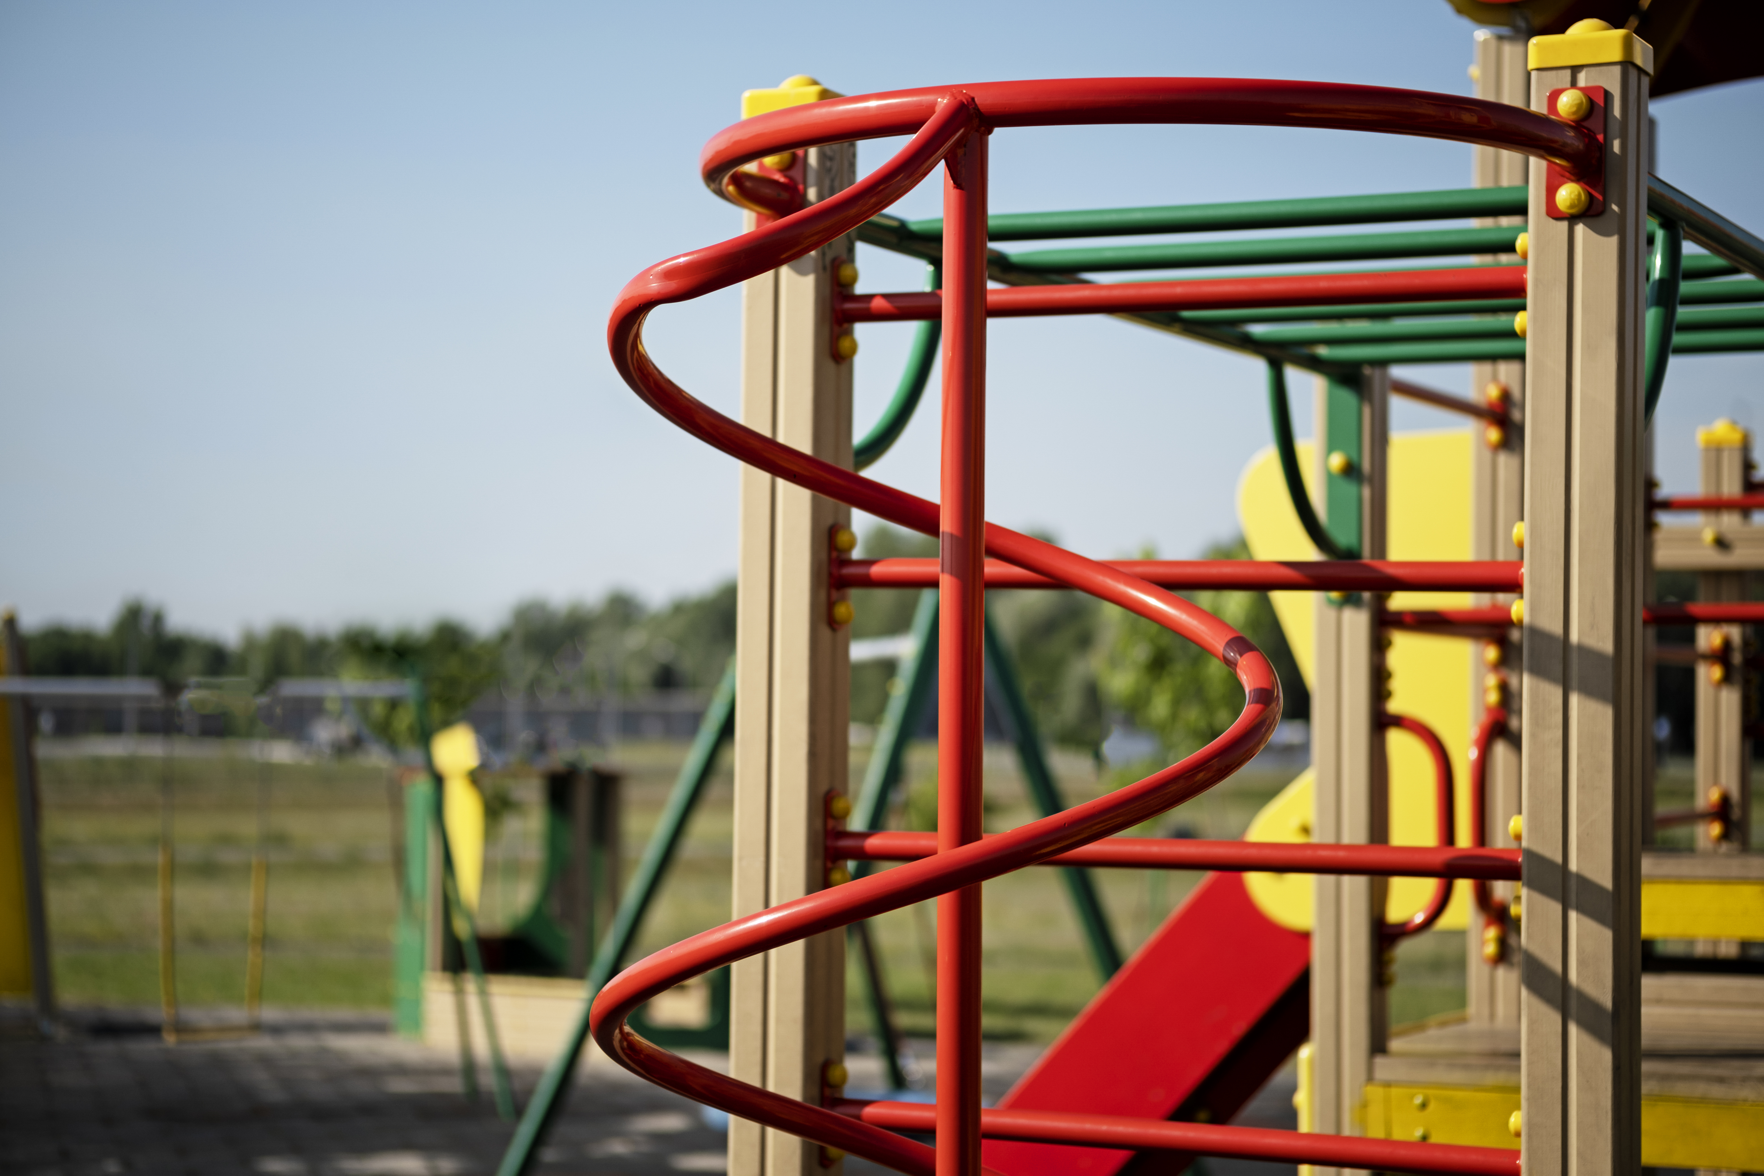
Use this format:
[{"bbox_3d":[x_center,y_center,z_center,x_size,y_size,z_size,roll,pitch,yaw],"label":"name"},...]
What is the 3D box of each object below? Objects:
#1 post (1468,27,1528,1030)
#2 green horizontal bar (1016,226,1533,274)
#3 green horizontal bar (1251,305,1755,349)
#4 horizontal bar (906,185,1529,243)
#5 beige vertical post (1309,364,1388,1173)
[{"bbox_3d":[1.234,0.410,7.325,0.100,3.000,0.100,0,-2,28],"label":"post"},{"bbox_3d":[0.587,-0.438,4.740,0.950,0.034,0.034,0,-2,28],"label":"green horizontal bar"},{"bbox_3d":[1.024,-0.401,5.663,0.950,0.034,0.034,0,-2,28],"label":"green horizontal bar"},{"bbox_3d":[0.444,-0.450,4.437,0.950,0.034,0.034,0,-2,28],"label":"horizontal bar"},{"bbox_3d":[0.804,0.677,6.345,0.100,2.390,0.100,0,-2,28],"label":"beige vertical post"}]

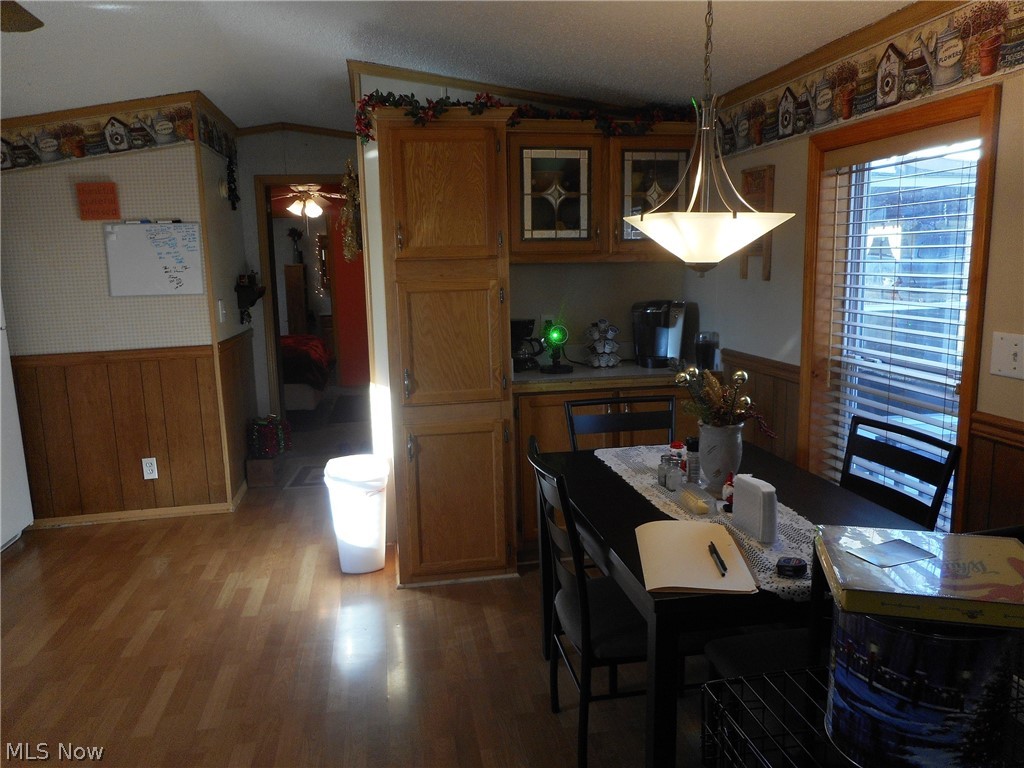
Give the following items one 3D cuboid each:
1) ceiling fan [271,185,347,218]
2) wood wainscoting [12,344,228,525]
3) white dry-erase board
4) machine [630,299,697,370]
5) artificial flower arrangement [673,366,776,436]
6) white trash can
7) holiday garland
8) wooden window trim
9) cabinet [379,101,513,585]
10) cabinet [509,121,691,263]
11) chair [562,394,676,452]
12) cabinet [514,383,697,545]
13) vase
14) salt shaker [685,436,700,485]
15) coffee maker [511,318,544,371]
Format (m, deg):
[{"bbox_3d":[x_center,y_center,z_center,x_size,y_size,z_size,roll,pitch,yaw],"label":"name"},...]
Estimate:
[{"bbox_3d":[-1.909,-1.720,6.867,1.180,0.370,1.180,-3,10,-11],"label":"ceiling fan"},{"bbox_3d":[-2.186,0.305,4.143,1.063,0.985,0.030,-3,10,-10],"label":"wood wainscoting"},{"bbox_3d":[-1.945,-0.679,4.025,0.485,0.396,0.018,-3,10,-10],"label":"white dry-erase board"},{"bbox_3d":[0.779,-0.261,3.793,0.255,0.326,0.310,3,10,21],"label":"machine"},{"bbox_3d":[0.594,0.046,2.068,0.294,0.202,0.240,-3,10,-10],"label":"artificial flower arrangement"},{"bbox_3d":[-0.722,0.621,3.515,0.295,0.510,0.360,-3,10,-11],"label":"white trash can"},{"bbox_3d":[0.139,-1.142,3.216,1.613,0.213,0.403,-3,10,-10],"label":"holiday garland"},{"bbox_3d":[1.262,-0.121,2.489,0.100,1.500,0.865,-3,10,-11],"label":"wooden window trim"},{"bbox_3d":[-0.308,-0.161,3.480,0.583,2.042,0.655,-3,10,-10],"label":"cabinet"},{"bbox_3d":[0.412,-0.921,3.614,1.020,0.643,0.322,-3,10,-11],"label":"cabinet"},{"bbox_3d":[0.460,0.541,2.613,0.442,0.914,0.490,-3,10,-10],"label":"chair"},{"bbox_3d":[0.459,0.358,3.749,1.030,0.867,0.536,-3,10,-11],"label":"cabinet"},{"bbox_3d":[0.593,0.211,2.096,0.138,0.213,0.138,-3,10,-10],"label":"vase"},{"bbox_3d":[0.536,0.223,2.221,0.048,0.144,0.047,-3,10,-10],"label":"salt shaker"},{"bbox_3d":[0.049,-0.195,3.719,0.230,0.250,0.180,-1,9,-1],"label":"coffee maker"}]

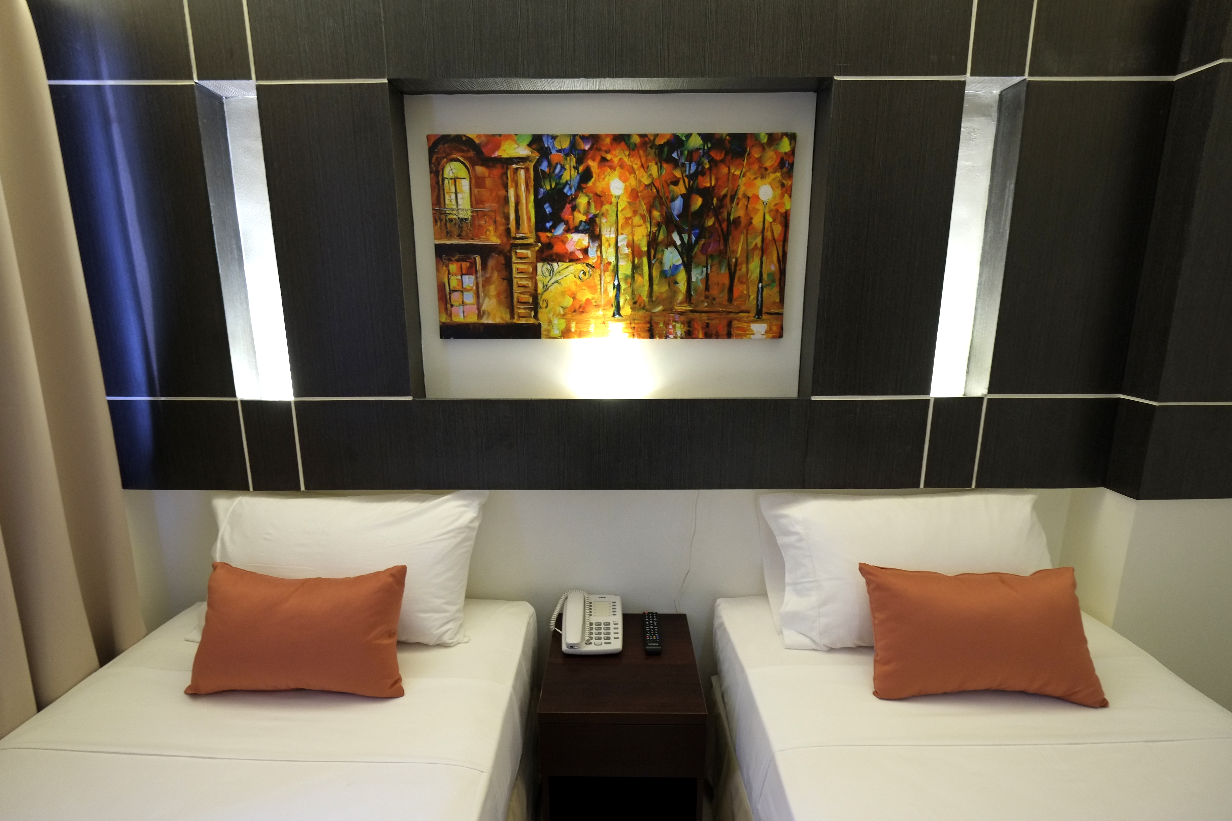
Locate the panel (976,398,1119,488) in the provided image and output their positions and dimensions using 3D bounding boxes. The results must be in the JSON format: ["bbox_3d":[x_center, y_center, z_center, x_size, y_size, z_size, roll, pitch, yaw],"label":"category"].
[{"bbox_3d":[1.256,0.091,1.525,0.384,0.276,0.050,0,10,0],"label":"panel"}]

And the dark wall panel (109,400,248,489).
[{"bbox_3d":[-1.275,0.099,1.529,0.381,0.276,0.050,0,10,0],"label":"dark wall panel"}]

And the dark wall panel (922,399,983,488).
[{"bbox_3d":[0.987,0.091,1.525,0.154,0.276,0.050,0,10,0],"label":"dark wall panel"}]

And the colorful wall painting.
[{"bbox_3d":[-0.012,-0.488,1.477,1.009,0.558,0.035,0,10,0],"label":"colorful wall painting"}]

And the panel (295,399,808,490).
[{"bbox_3d":[-0.189,0.095,1.527,1.485,0.276,0.050,0,10,0],"label":"panel"}]

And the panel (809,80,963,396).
[{"bbox_3d":[0.736,-0.452,1.426,0.344,0.831,0.050,0,10,0],"label":"panel"}]

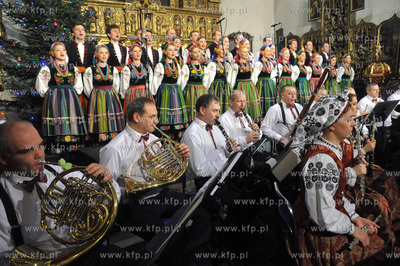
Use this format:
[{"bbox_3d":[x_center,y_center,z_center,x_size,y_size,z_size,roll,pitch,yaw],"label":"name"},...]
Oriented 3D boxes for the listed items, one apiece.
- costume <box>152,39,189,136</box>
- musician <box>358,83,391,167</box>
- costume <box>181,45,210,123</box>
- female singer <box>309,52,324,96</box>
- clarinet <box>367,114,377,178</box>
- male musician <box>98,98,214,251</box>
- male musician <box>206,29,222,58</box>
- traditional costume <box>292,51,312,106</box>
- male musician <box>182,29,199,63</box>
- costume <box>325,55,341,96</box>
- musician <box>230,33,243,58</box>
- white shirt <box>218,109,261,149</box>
[{"bbox_3d":[-0.443,-0.604,5.156,0.580,1.660,0.470,-8,11,-33],"label":"costume"},{"bbox_3d":[2.799,-0.149,5.241,0.550,1.300,0.740,-4,8,-10],"label":"musician"},{"bbox_3d":[-0.069,-0.675,5.440,0.580,1.580,0.540,-6,9,-27],"label":"costume"},{"bbox_3d":[2.912,-1.218,8.119,0.560,1.560,0.500,-6,9,-24],"label":"female singer"},{"bbox_3d":[1.625,0.118,3.050,0.070,0.620,0.070,-1,8,10],"label":"clarinet"},{"bbox_3d":[-0.272,0.401,2.240,0.820,1.290,0.620,3,9,35],"label":"male musician"},{"bbox_3d":[0.364,-1.220,6.727,0.330,1.770,0.520,6,12,44],"label":"male musician"},{"bbox_3d":[2.319,-1.133,7.370,0.560,1.470,0.460,-6,10,-24],"label":"traditional costume"},{"bbox_3d":[-0.126,-1.194,6.696,0.540,1.780,0.360,-8,11,-32],"label":"male musician"},{"bbox_3d":[3.400,-1.163,8.336,0.540,1.660,0.430,-5,10,-18],"label":"costume"},{"bbox_3d":[0.886,-1.310,7.246,0.540,1.780,0.360,-9,12,-37],"label":"musician"},{"bbox_3d":[0.404,-0.005,3.250,0.470,0.530,0.400,-9,12,-35],"label":"white shirt"}]

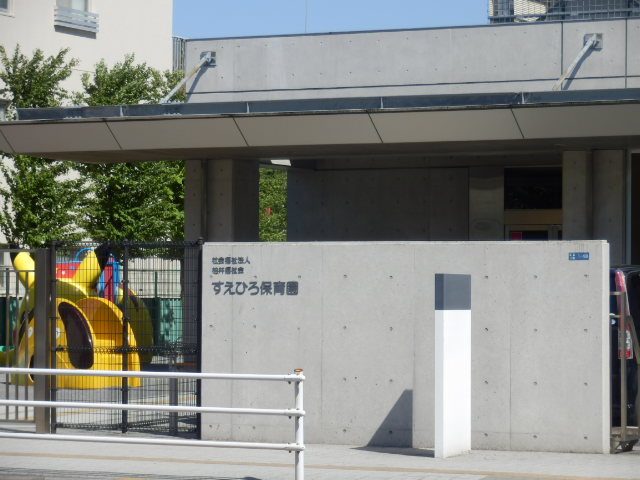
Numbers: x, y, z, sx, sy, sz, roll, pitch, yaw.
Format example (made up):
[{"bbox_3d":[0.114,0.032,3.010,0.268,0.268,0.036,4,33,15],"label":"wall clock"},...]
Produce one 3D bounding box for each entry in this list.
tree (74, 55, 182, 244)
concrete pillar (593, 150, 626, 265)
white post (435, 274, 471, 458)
[{"bbox_3d":[-3.400,-0.670,52.000,2.400,5.550,2.400,0,-1,0],"label":"tree"},{"bbox_3d":[4.070,0.317,38.560,0.460,3.100,0.580,0,-1,29],"label":"concrete pillar"},{"bbox_3d":[1.104,1.027,23.210,0.085,1.500,0.500,0,-1,29],"label":"white post"}]

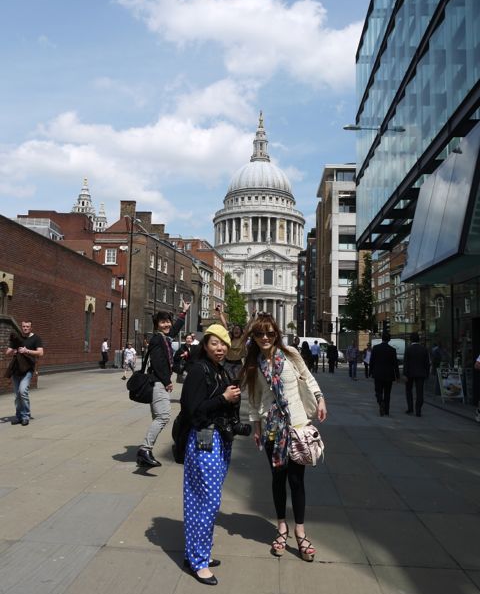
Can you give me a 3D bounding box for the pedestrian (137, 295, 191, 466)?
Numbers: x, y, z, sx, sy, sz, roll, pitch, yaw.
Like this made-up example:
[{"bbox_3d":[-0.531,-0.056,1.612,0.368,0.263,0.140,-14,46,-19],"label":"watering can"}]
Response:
[{"bbox_3d":[-0.840,0.950,5.720,0.600,1.840,0.500,-1,-6,22],"label":"pedestrian"}]

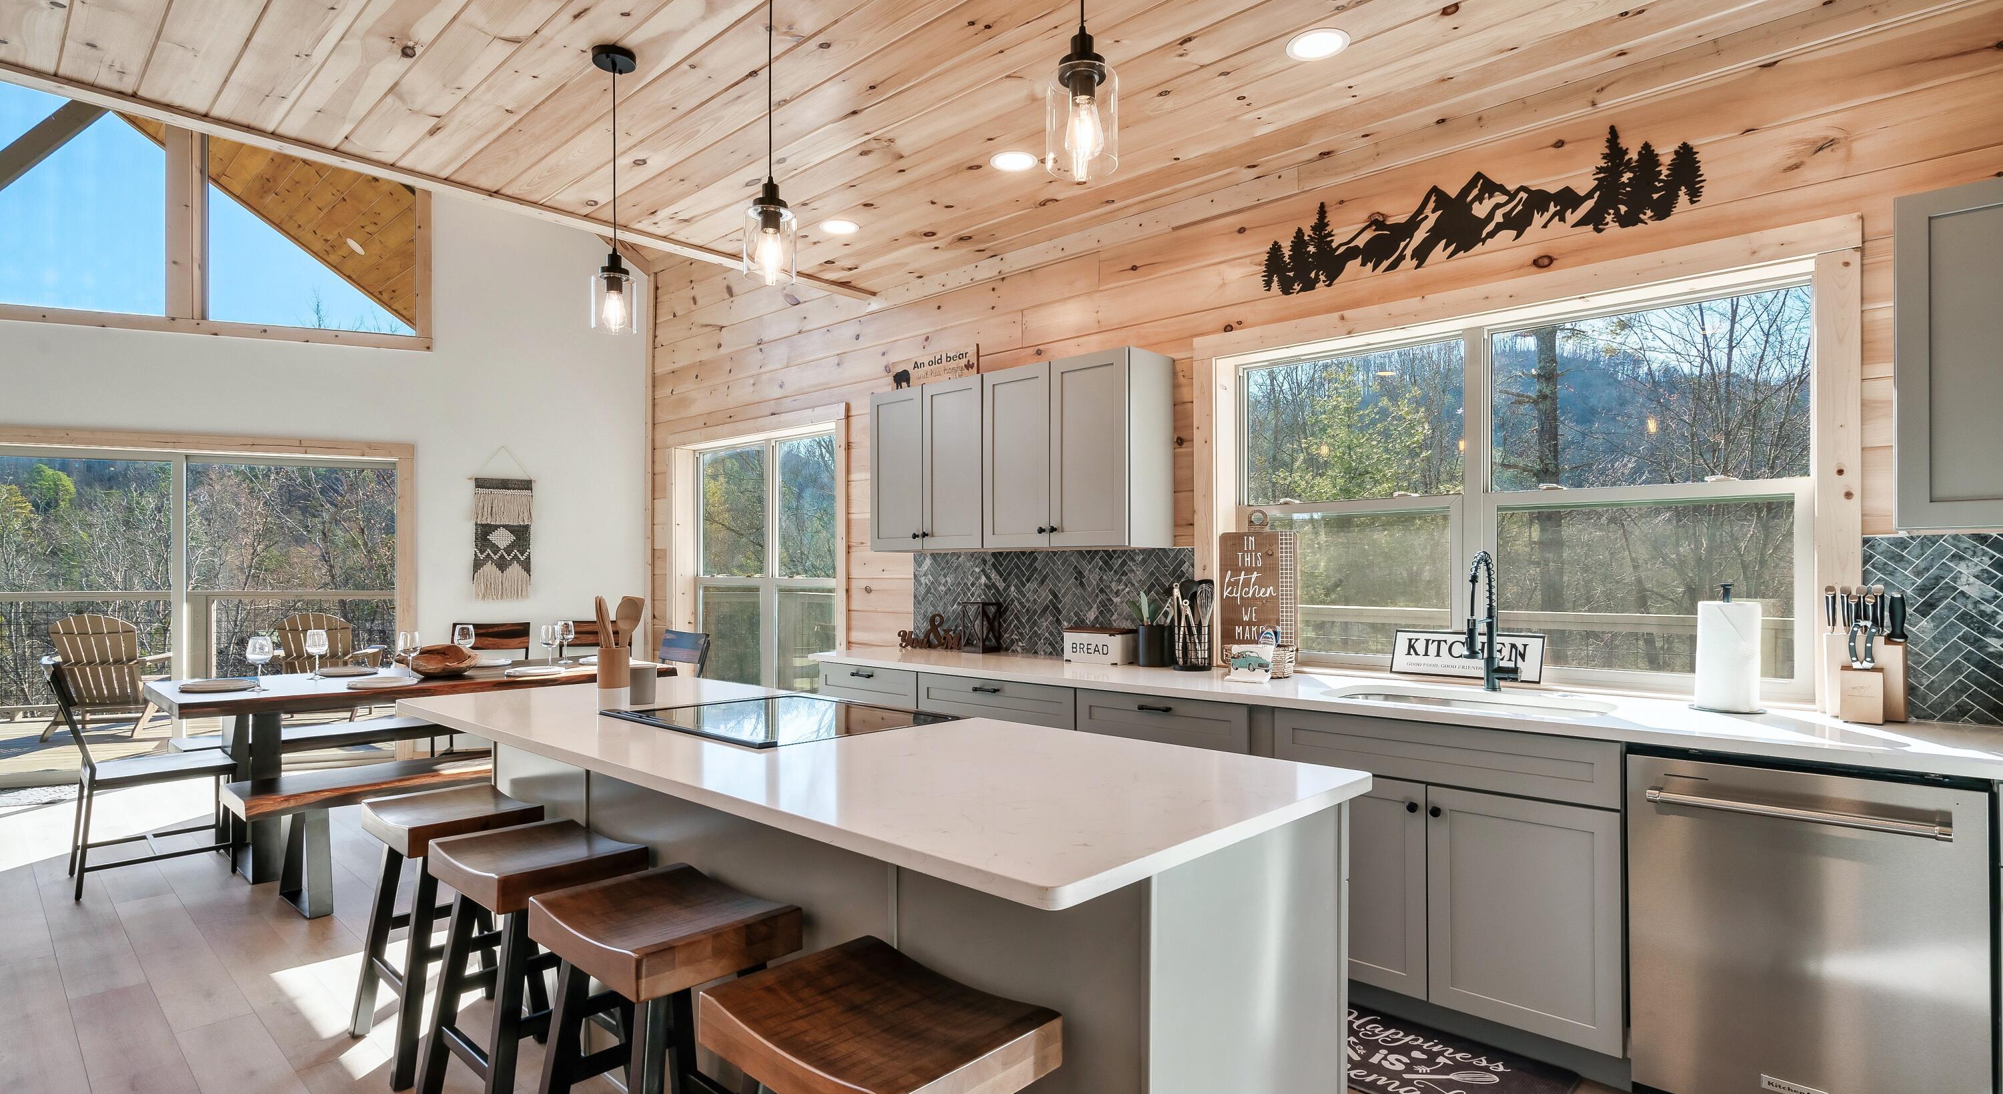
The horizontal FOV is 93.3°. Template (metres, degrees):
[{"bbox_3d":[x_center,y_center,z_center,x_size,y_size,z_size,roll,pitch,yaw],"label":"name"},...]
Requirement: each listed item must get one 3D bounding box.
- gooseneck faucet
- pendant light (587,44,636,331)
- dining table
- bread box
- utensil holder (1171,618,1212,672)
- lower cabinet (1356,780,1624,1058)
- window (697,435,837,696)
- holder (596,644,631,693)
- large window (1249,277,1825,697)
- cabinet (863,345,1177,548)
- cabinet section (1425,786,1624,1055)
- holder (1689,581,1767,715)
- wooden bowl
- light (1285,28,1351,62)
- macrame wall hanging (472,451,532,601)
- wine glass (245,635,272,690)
[{"bbox_3d":[1.498,0.230,2.910,0.120,0.436,0.270,-1,-2,42],"label":"gooseneck faucet"},{"bbox_3d":[-1.095,-0.989,2.665,0.121,0.790,0.121,-1,-2,42],"label":"pendant light"},{"bbox_3d":[-2.890,1.032,4.777,1.050,0.760,2.070,-1,-2,42],"label":"dining table"},{"bbox_3d":[0.425,0.421,4.007,0.275,0.145,0.160,-1,-2,42],"label":"bread box"},{"bbox_3d":[0.759,0.396,3.729,0.140,0.180,0.140,-1,-2,42],"label":"utensil holder"},{"bbox_3d":[1.385,0.955,2.833,0.905,0.620,0.620,-1,-2,42],"label":"lower cabinet"},{"bbox_3d":[-1.476,0.221,6.103,1.800,1.800,0.100,-1,-2,42],"label":"window"},{"bbox_3d":[-1.253,0.391,3.060,0.102,0.130,0.102,-1,-2,42],"label":"holder"},{"bbox_3d":[1.602,-0.159,3.211,1.780,1.190,0.120,-1,-2,42],"label":"large window"},{"bbox_3d":[0.031,-0.376,4.301,1.530,0.780,0.330,-1,-2,42],"label":"cabinet"},{"bbox_3d":[1.533,0.950,2.671,0.447,0.595,0.600,-1,-1,41],"label":"cabinet section"},{"bbox_3d":[1.948,0.264,2.537,0.170,0.348,0.170,-1,-2,42],"label":"holder"},{"bbox_3d":[-2.895,0.584,4.889,0.320,0.140,0.360,-1,-2,42],"label":"wooden bowl"},{"bbox_3d":[0.880,-1.378,2.626,0.180,0.030,0.180,0,-2,0],"label":"light"},{"bbox_3d":[-3.401,-0.145,6.448,0.365,1.020,0.035,1,-2,-24],"label":"macrame wall hanging"},{"bbox_3d":[-3.263,0.515,4.160,0.090,0.230,0.090,-1,-2,42],"label":"wine glass"}]

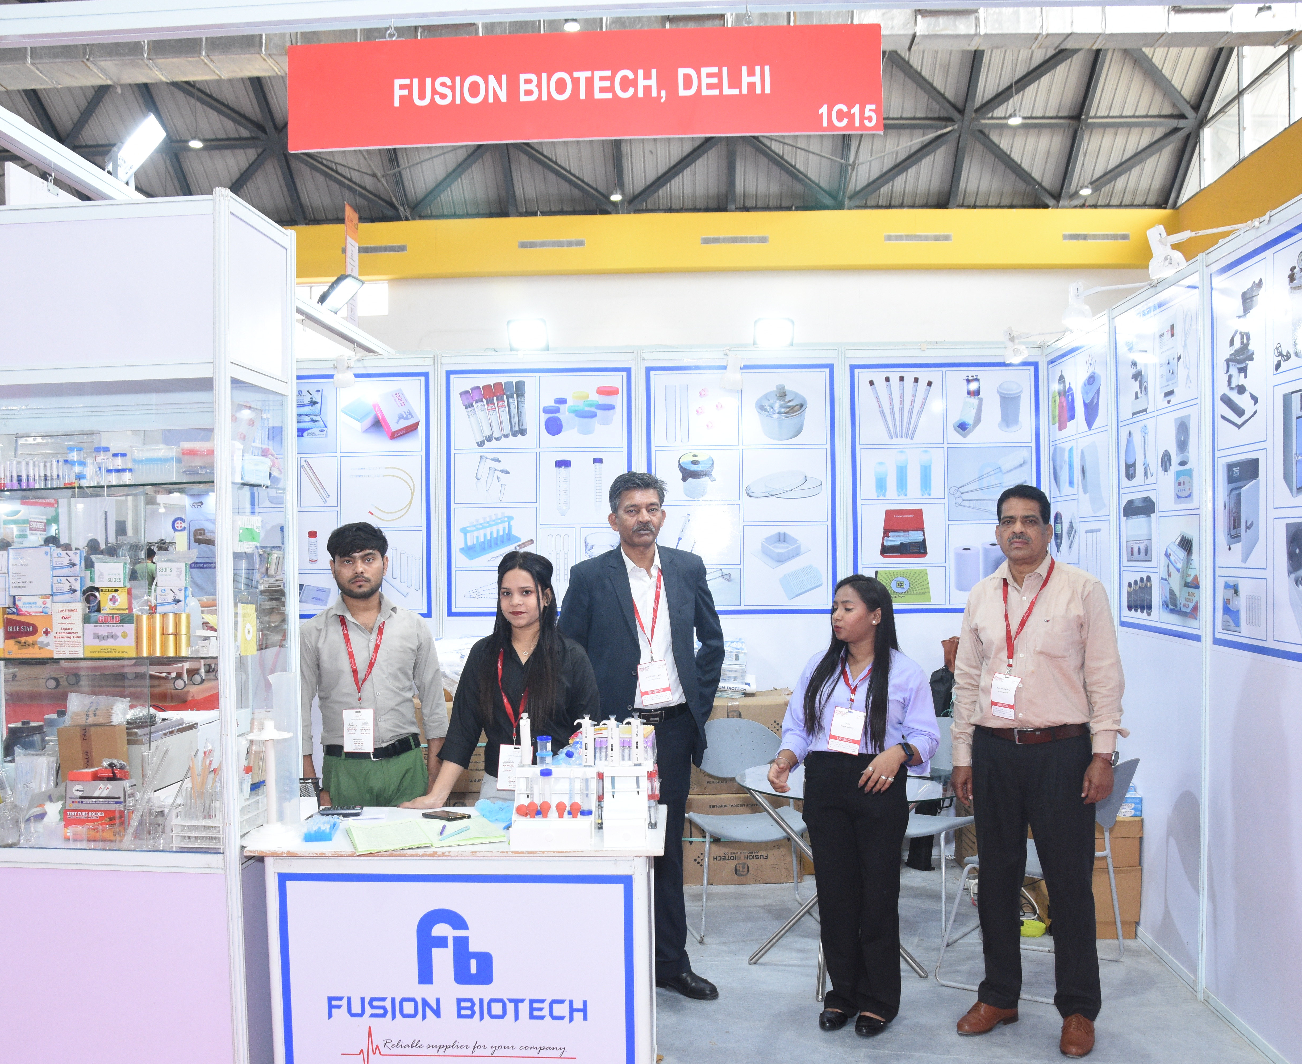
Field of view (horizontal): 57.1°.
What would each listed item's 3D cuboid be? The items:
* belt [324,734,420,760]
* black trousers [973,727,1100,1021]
[{"bbox_3d":[-0.896,0.682,3.850,0.310,0.060,0.220,0,0,-7],"label":"belt"},{"bbox_3d":[1.189,1.058,3.700,0.390,0.900,0.270,0,0,22],"label":"black trousers"}]

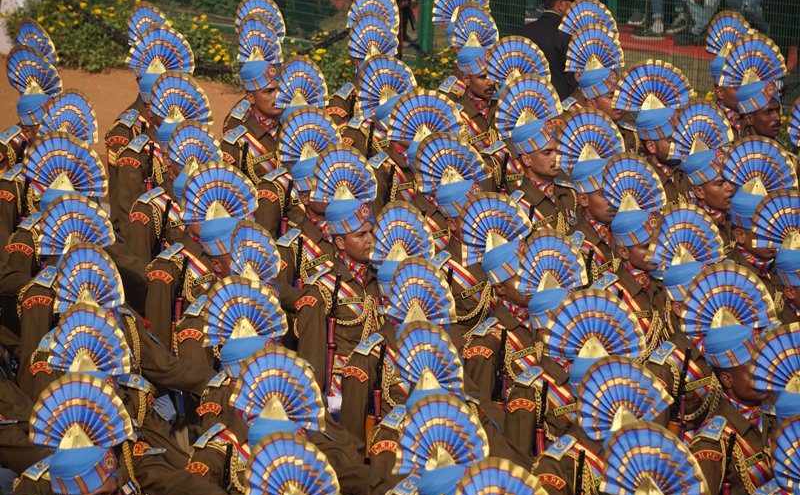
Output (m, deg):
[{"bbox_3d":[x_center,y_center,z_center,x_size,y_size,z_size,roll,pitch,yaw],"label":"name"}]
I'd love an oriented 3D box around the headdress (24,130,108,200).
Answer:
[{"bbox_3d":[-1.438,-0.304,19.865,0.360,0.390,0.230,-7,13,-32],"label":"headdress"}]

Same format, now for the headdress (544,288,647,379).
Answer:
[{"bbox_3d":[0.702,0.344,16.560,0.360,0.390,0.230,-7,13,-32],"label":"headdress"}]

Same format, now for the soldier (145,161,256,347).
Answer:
[{"bbox_3d":[-0.807,0.667,20.713,0.500,2.000,0.580,9,14,41],"label":"soldier"}]

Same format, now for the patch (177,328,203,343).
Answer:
[{"bbox_3d":[-0.906,0.379,19.800,0.110,0.055,0.020,7,12,32],"label":"patch"}]

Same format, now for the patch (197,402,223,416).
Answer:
[{"bbox_3d":[-0.782,0.661,18.882,0.115,0.055,0.020,6,2,31],"label":"patch"}]

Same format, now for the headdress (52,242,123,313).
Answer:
[{"bbox_3d":[-1.209,0.121,17.901,0.120,0.270,0.380,9,14,41],"label":"headdress"}]

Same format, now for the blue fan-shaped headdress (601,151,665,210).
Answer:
[{"bbox_3d":[1.020,-0.290,20.046,0.120,0.270,0.380,9,14,41],"label":"blue fan-shaped headdress"}]

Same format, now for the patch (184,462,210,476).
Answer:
[{"bbox_3d":[-0.736,0.802,16.625,0.115,0.055,0.020,8,14,37],"label":"patch"}]

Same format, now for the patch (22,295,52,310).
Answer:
[{"bbox_3d":[-1.541,0.234,19.551,0.115,0.055,0.020,4,12,22],"label":"patch"}]

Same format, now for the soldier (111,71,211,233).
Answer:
[{"bbox_3d":[-1.063,0.155,21.782,0.520,2.000,0.460,-9,14,-40],"label":"soldier"}]

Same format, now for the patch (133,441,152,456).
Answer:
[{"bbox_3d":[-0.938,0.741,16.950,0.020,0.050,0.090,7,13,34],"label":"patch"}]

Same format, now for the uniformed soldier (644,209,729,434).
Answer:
[{"bbox_3d":[1.181,0.822,18.957,0.560,1.980,0.520,-10,15,-44],"label":"uniformed soldier"}]

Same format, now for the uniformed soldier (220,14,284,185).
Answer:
[{"bbox_3d":[-0.740,-0.245,24.768,0.520,1.980,0.560,10,14,42],"label":"uniformed soldier"}]

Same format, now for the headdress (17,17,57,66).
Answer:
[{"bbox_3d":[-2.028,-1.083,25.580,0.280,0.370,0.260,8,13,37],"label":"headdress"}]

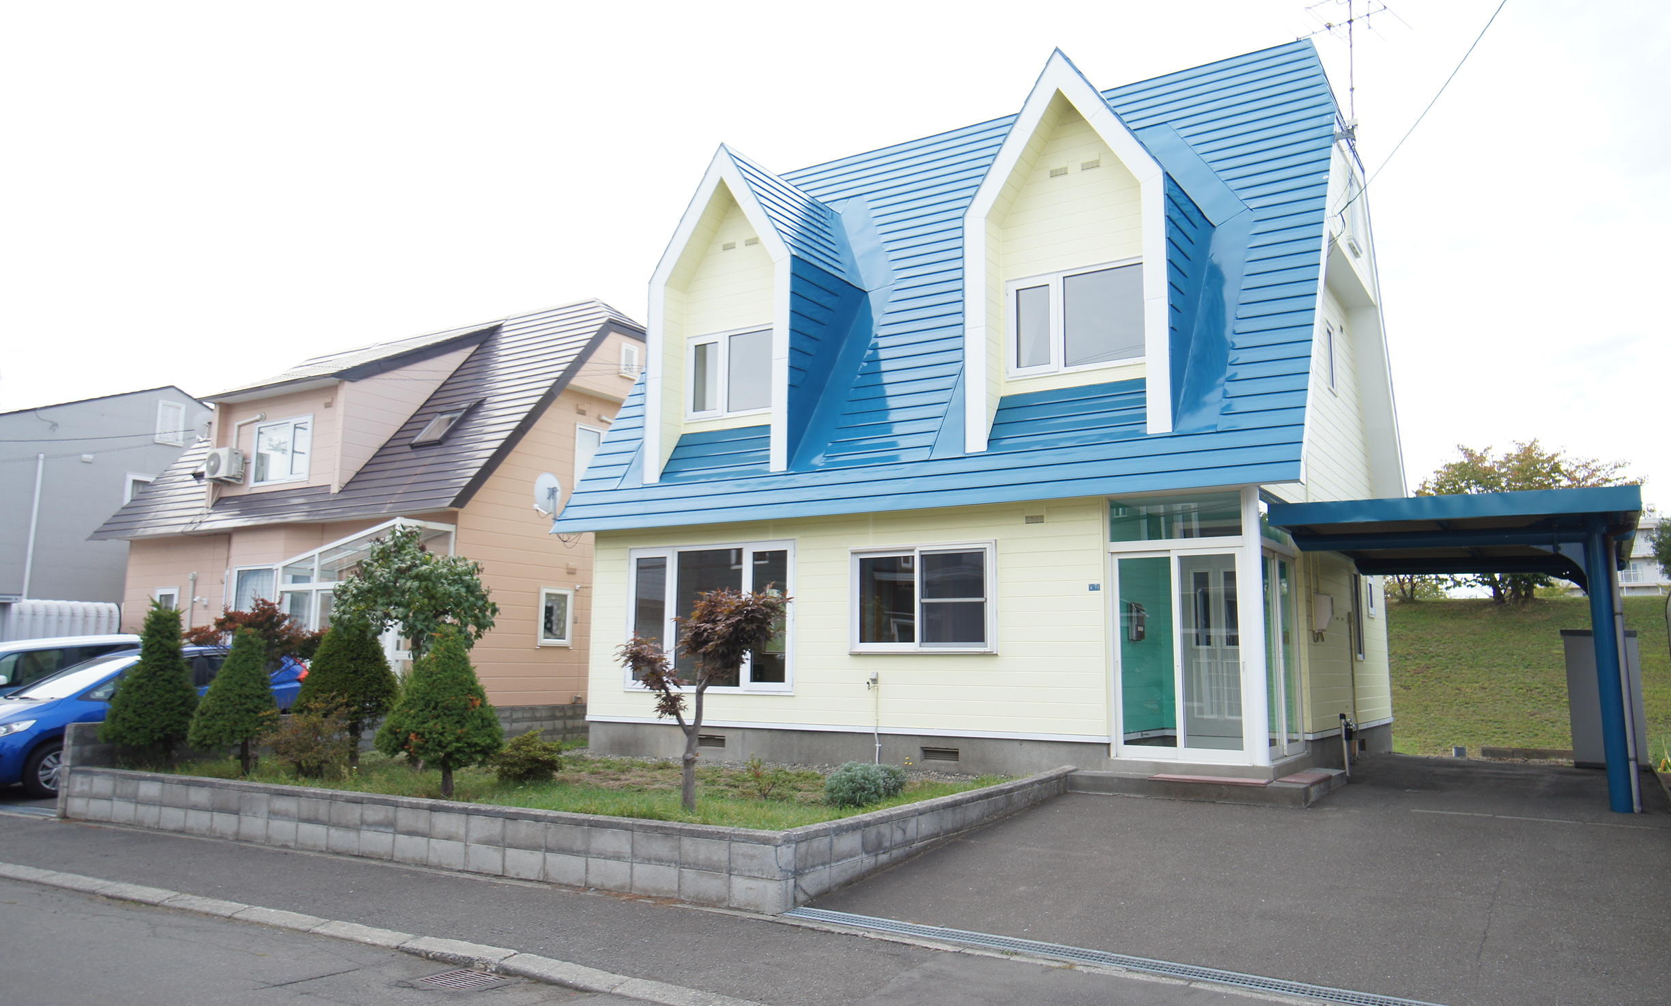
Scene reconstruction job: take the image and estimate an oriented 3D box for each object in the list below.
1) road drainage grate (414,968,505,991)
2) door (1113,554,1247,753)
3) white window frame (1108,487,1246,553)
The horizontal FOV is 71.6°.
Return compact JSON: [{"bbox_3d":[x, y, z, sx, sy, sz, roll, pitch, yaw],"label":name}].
[{"bbox_3d":[-1.937,2.458,5.965,0.350,0.040,0.300,-4,-9,32],"label":"road drainage grate"},{"bbox_3d":[3.364,1.476,11.309,1.310,2.040,0.100,-4,-9,32],"label":"door"},{"bbox_3d":[3.375,0.180,11.487,1.330,0.560,0.100,-4,-9,32],"label":"white window frame"}]

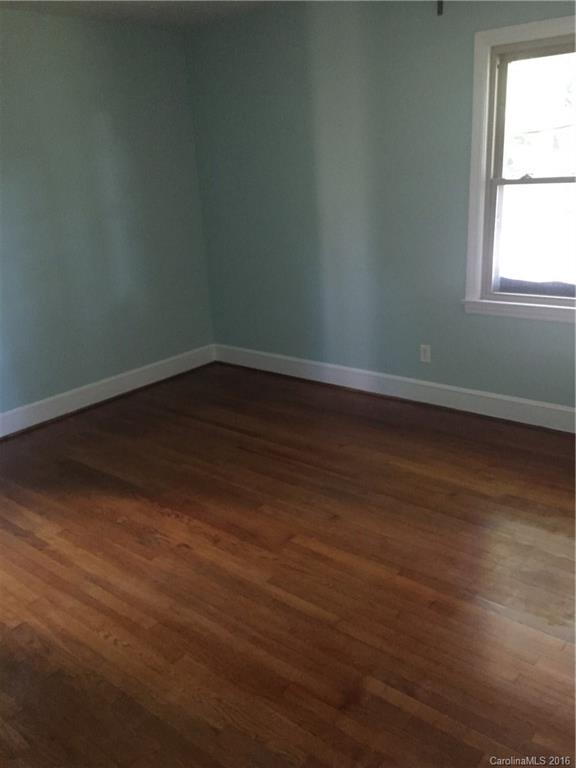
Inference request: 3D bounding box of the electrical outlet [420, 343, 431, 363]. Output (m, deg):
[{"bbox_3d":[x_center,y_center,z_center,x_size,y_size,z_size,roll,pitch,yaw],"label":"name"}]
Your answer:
[{"bbox_3d":[0.860,-0.190,4.007,0.072,0.115,0.012,12,23,37],"label":"electrical outlet"}]

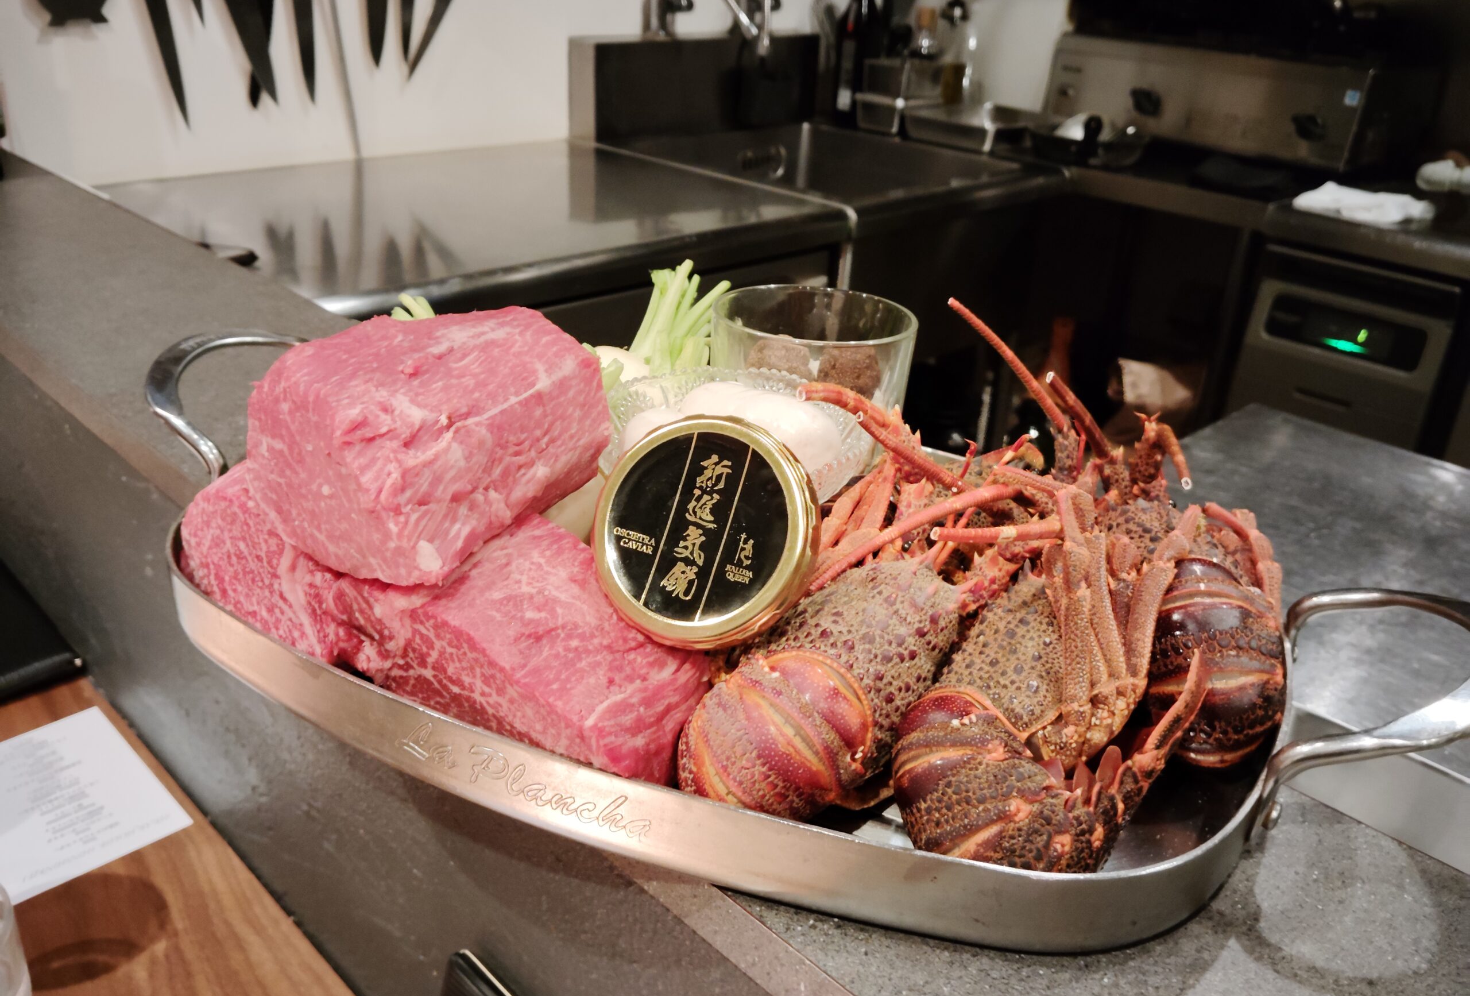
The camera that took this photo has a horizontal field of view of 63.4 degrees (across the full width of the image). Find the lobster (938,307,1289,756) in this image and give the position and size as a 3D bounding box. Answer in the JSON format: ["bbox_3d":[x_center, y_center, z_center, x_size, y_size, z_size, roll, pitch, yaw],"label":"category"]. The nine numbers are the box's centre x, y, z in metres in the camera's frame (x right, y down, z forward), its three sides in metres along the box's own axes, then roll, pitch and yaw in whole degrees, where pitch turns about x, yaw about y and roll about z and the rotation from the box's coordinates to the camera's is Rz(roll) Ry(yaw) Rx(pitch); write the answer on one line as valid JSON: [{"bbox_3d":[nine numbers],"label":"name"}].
[{"bbox_3d":[0.185,0.011,0.553,0.113,0.148,0.187,-7,28,-21],"label":"lobster"}]

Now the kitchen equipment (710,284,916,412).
[{"bbox_3d":[0.044,-0.059,0.736,0.123,0.115,0.123,5,26,3],"label":"kitchen equipment"}]

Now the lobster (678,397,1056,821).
[{"bbox_3d":[0.048,0.045,0.516,0.133,0.108,0.207,21,31,32],"label":"lobster"}]

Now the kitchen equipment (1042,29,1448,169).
[{"bbox_3d":[1.027,-0.816,2.429,0.612,0.190,0.400,26,34,38],"label":"kitchen equipment"}]

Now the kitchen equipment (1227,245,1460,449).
[{"bbox_3d":[1.119,-0.189,2.122,0.310,0.520,0.420,26,34,38],"label":"kitchen equipment"}]

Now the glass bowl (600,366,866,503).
[{"bbox_3d":[-0.001,-0.011,0.655,0.143,0.062,0.143,4,26,0],"label":"glass bowl"}]

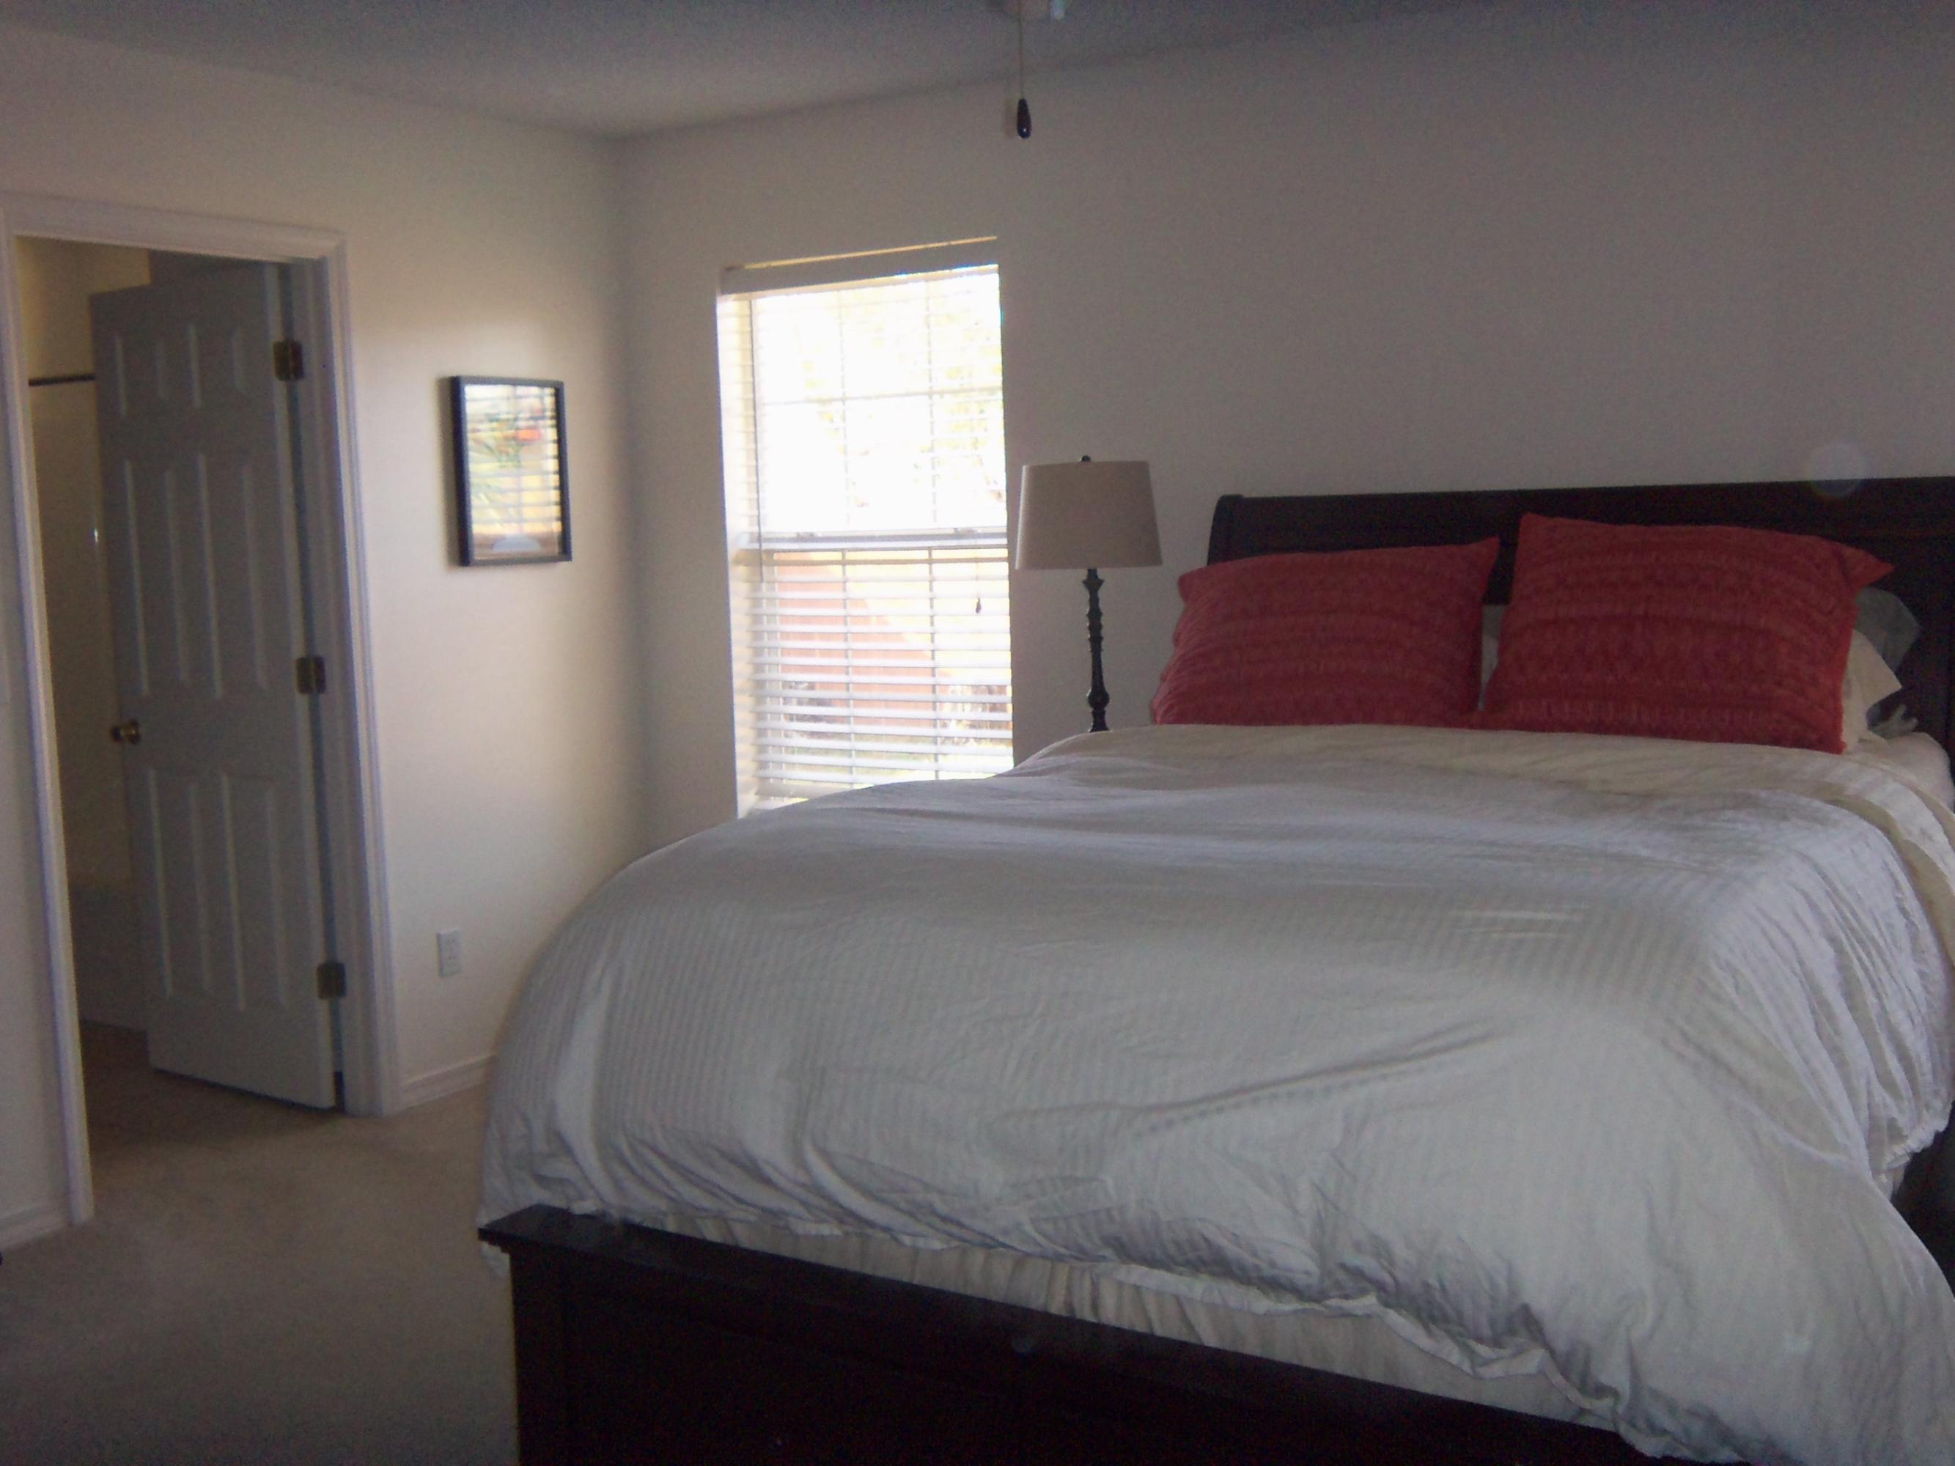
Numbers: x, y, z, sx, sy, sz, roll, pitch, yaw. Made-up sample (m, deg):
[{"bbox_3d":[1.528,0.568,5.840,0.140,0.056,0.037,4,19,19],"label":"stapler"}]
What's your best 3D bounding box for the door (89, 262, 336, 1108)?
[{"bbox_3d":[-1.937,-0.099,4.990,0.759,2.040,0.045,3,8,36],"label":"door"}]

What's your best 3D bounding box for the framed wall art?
[{"bbox_3d":[-1.203,-0.677,5.133,0.032,0.472,0.360,3,8,33],"label":"framed wall art"}]

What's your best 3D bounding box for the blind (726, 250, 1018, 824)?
[{"bbox_3d":[-0.279,-0.509,5.157,0.879,1.432,0.070,3,8,33],"label":"blind"}]

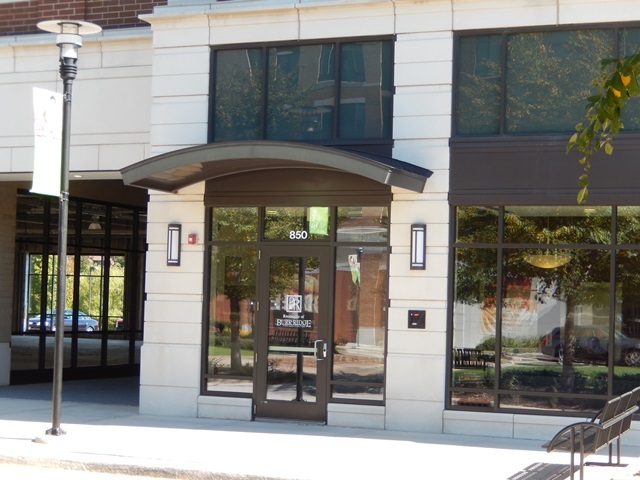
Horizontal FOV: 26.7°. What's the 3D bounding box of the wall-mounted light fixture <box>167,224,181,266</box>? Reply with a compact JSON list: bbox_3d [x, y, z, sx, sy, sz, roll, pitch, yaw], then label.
[{"bbox_3d":[-2.117,0.070,19.630,0.183,0.605,0.090,0,-3,23],"label":"wall-mounted light fixture"}]

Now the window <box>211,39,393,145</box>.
[{"bbox_3d":[-0.283,-2.072,19.176,2.851,1.477,0.140,0,-3,23],"label":"window"}]

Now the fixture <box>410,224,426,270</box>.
[{"bbox_3d":[1.321,0.098,18.139,0.183,0.605,0.090,0,-3,23],"label":"fixture"}]

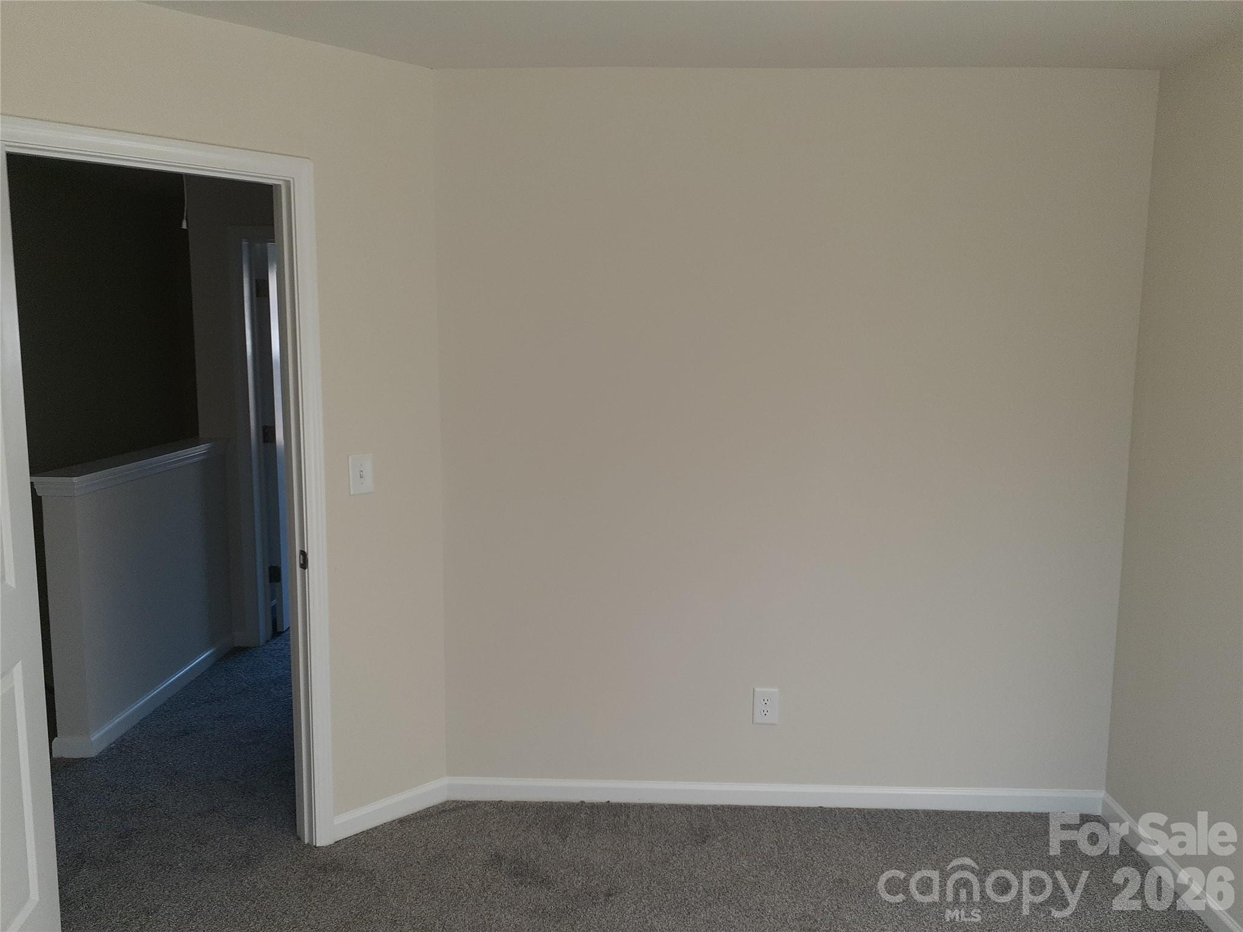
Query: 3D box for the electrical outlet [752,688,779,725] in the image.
[{"bbox_3d":[0.492,0.820,3.305,0.081,0.124,0.009,1,7,2],"label":"electrical outlet"}]

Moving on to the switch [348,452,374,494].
[{"bbox_3d":[-0.814,0.027,3.034,0.081,0.124,0.014,-6,10,-43],"label":"switch"}]

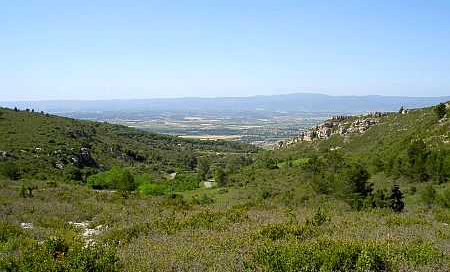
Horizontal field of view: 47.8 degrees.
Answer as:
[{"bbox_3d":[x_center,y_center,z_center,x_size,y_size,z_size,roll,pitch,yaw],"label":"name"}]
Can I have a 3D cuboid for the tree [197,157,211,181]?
[{"bbox_3d":[-5.298,8.254,125.000,3.450,5.850,3.350,0,4,0],"label":"tree"}]

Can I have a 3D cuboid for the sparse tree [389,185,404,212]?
[{"bbox_3d":[16.928,6.185,50.000,1.530,2.680,1.480,0,4,0],"label":"sparse tree"}]

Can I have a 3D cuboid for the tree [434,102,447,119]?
[{"bbox_3d":[55.224,-6.535,130.000,3.080,4.310,2.980,0,4,0],"label":"tree"}]

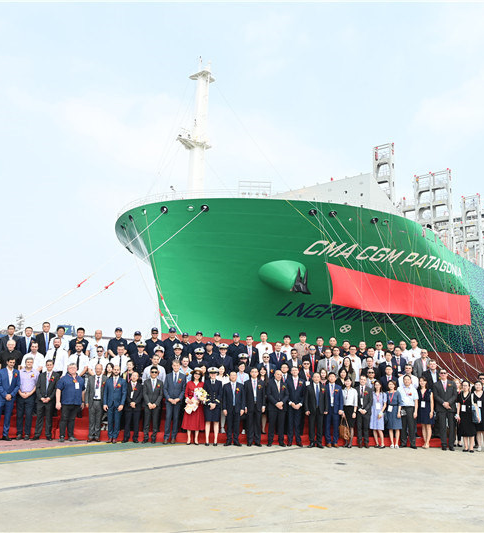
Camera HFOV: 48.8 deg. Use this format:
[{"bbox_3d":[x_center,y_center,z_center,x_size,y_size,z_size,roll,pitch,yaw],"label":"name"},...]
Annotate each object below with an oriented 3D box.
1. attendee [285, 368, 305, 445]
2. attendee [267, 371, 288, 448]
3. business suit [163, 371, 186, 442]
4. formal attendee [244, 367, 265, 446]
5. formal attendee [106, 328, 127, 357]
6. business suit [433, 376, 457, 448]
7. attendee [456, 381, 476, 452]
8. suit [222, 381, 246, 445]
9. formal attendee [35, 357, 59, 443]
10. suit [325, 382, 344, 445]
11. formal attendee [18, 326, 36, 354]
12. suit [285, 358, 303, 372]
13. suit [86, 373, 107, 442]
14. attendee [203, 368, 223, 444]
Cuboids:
[{"bbox_3d":[1.228,3.326,12.359,0.480,1.480,0.290,1,-12,3],"label":"attendee"},{"bbox_3d":[0.827,3.278,12.420,0.510,1.727,0.340,2,-11,0],"label":"attendee"},{"bbox_3d":[-1.581,3.214,12.282,0.520,1.560,0.330,3,-12,-7],"label":"business suit"},{"bbox_3d":[0.302,3.244,12.380,0.490,1.767,0.320,2,-11,-1],"label":"formal attendee"},{"bbox_3d":[-3.378,2.515,14.322,0.530,1.750,0.330,5,-12,-11],"label":"formal attendee"},{"bbox_3d":[4.840,3.489,12.650,0.580,1.606,0.350,0,-11,8],"label":"business suit"},{"bbox_3d":[5.114,3.374,12.126,0.430,1.560,0.280,-2,-13,13],"label":"attendee"},{"bbox_3d":[-0.174,3.375,12.410,0.510,1.392,0.320,3,-12,-3],"label":"suit"},{"bbox_3d":[-4.551,3.107,12.449,0.480,1.790,0.300,4,-12,-11],"label":"formal attendee"},{"bbox_3d":[2.196,3.560,12.903,0.500,1.522,0.360,1,-11,4],"label":"suit"},{"bbox_3d":[-5.737,2.492,14.146,0.520,1.770,0.360,5,-12,-15],"label":"formal attendee"},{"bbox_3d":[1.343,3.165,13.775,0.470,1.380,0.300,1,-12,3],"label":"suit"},{"bbox_3d":[-3.364,3.252,12.371,0.510,1.533,0.360,4,-11,-11],"label":"suit"},{"bbox_3d":[-0.686,3.257,12.520,0.450,1.767,0.360,3,-11,-4],"label":"attendee"}]

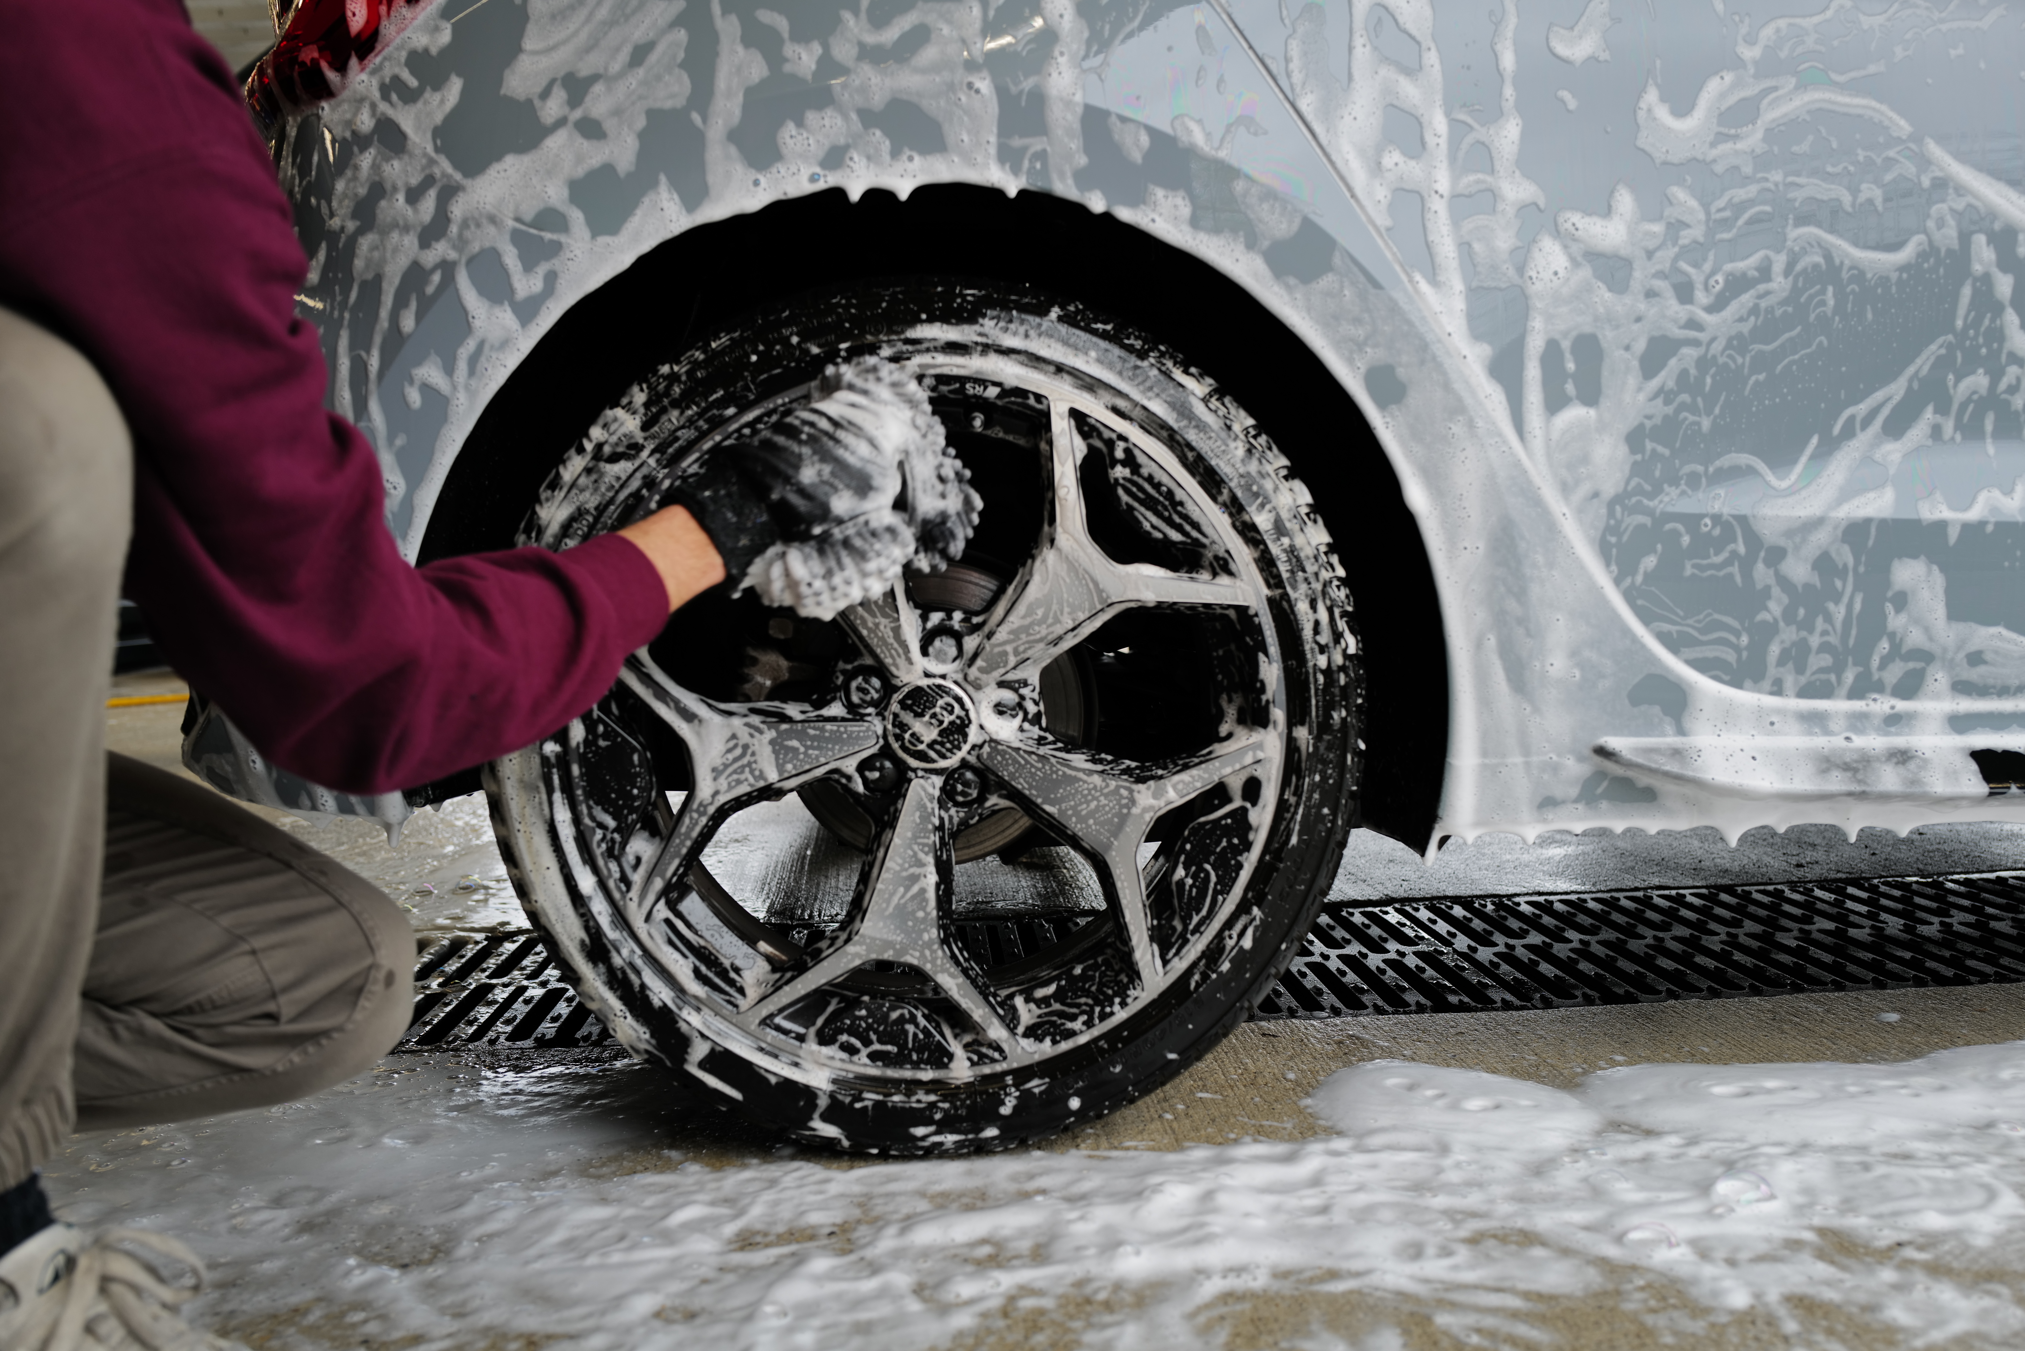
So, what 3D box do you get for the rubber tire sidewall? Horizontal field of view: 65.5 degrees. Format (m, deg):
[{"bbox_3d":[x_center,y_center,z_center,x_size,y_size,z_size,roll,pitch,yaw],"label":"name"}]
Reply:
[{"bbox_3d":[-0.069,0.025,1.268,0.668,0.668,0.230,-2,5,-3],"label":"rubber tire sidewall"}]

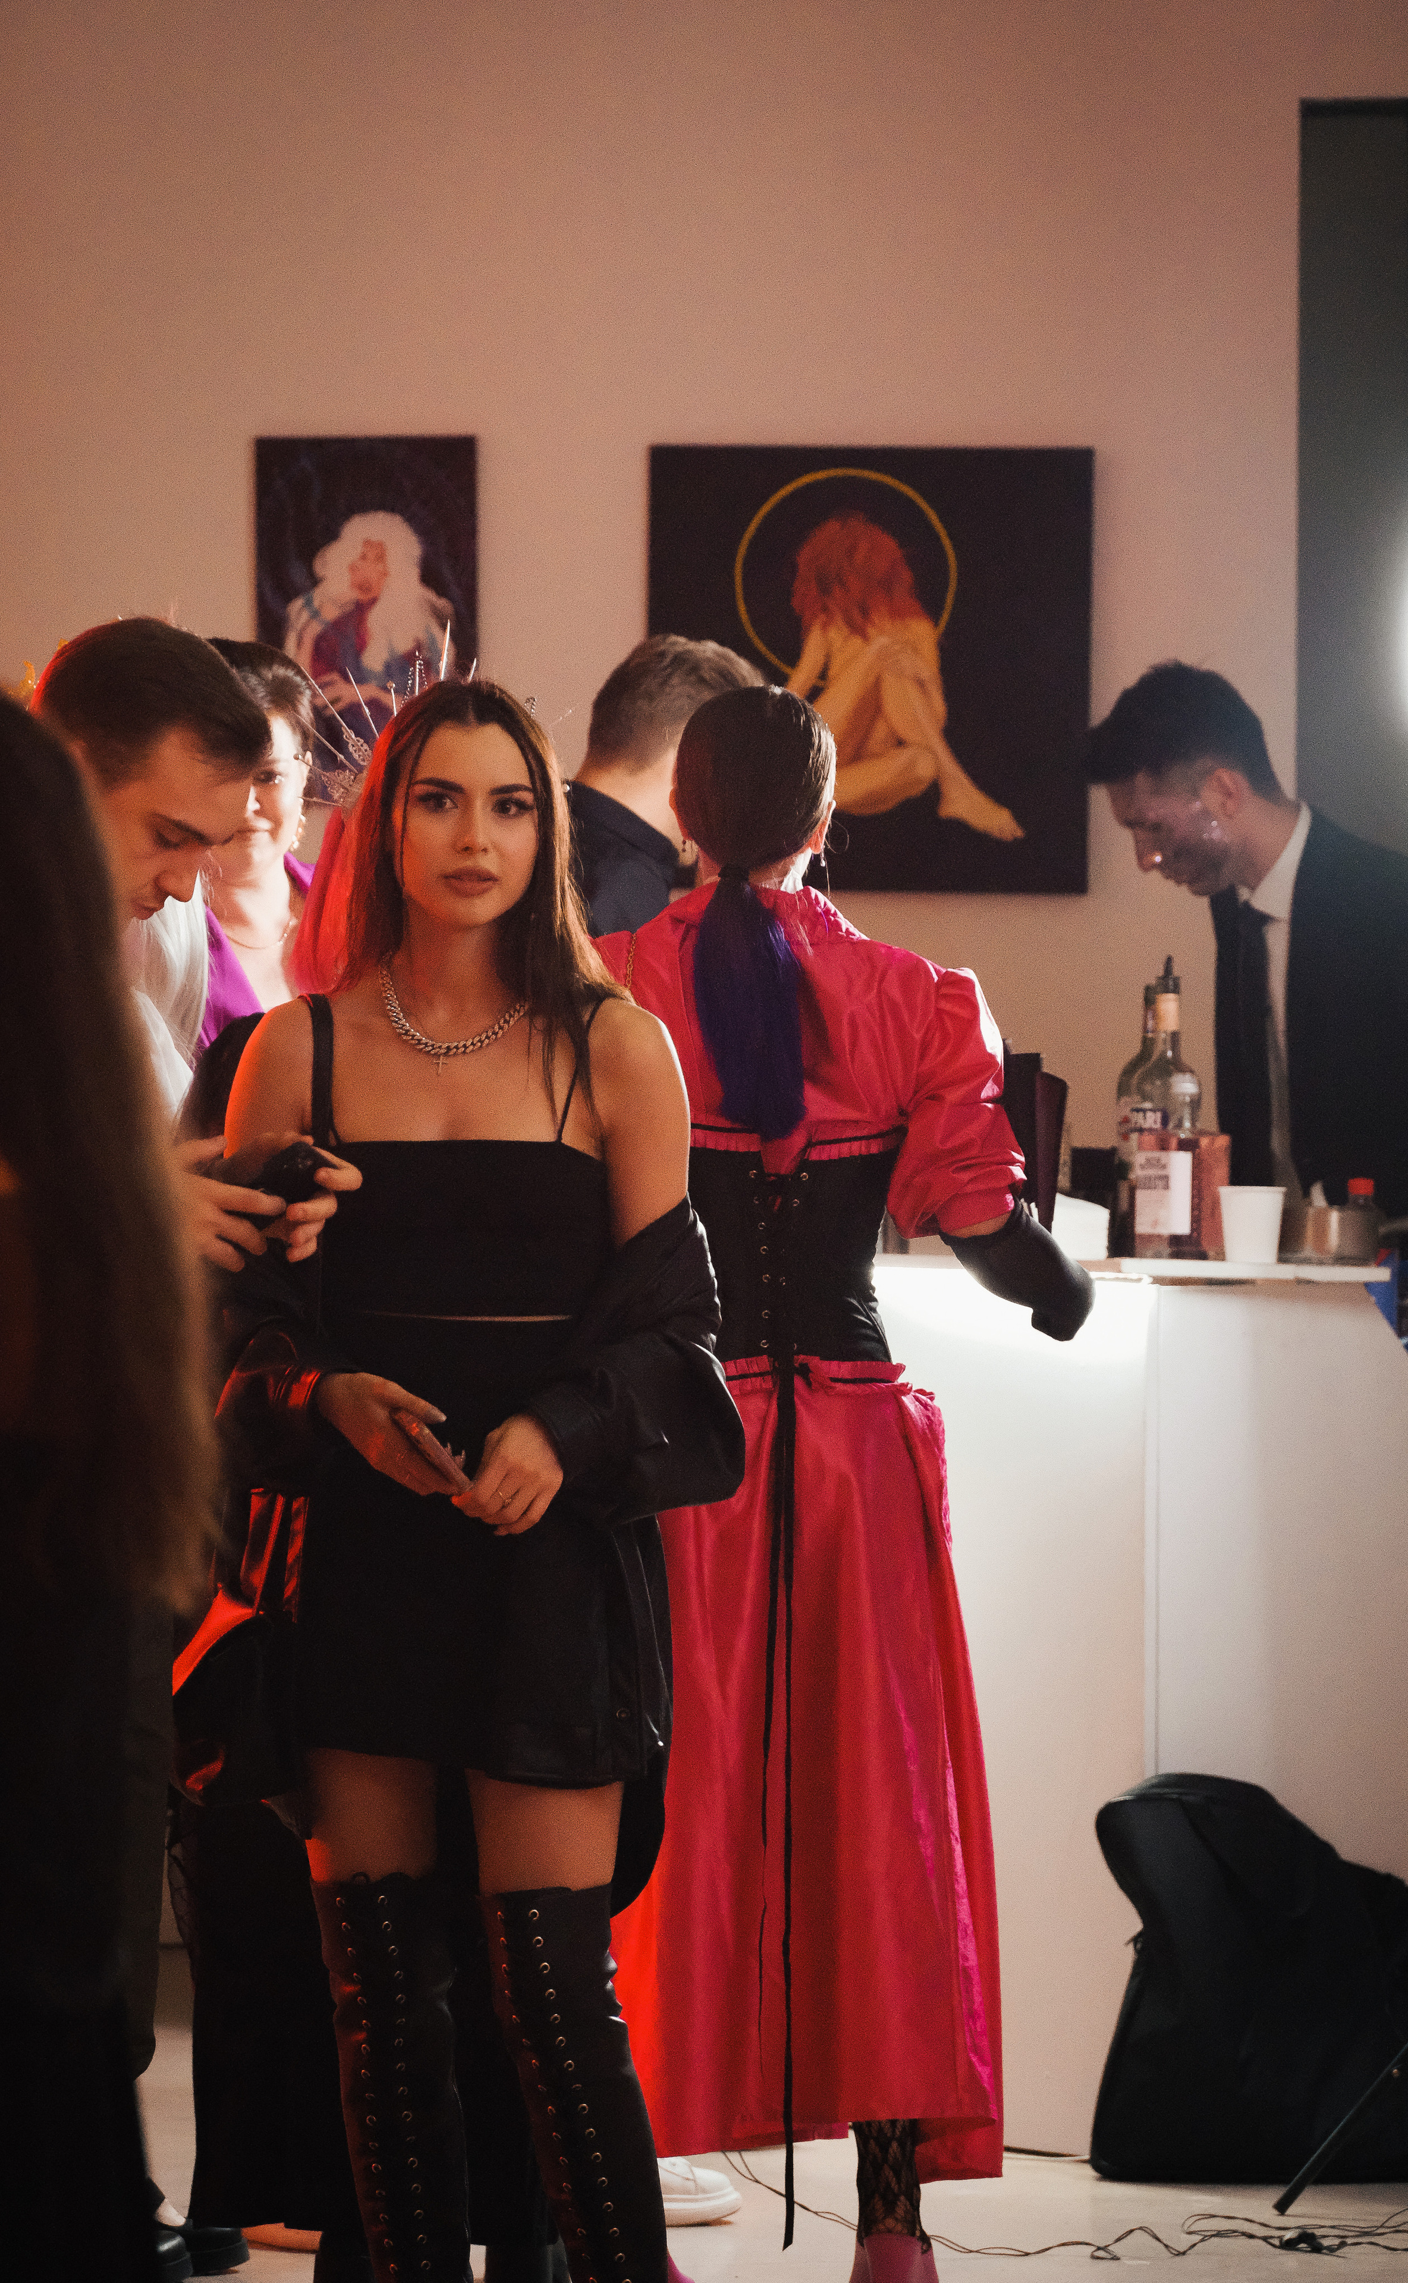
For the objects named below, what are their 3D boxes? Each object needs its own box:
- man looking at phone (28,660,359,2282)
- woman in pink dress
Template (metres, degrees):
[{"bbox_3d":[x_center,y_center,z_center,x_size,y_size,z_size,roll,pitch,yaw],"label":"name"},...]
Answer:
[{"bbox_3d":[-0.566,0.401,11.850,0.480,1.780,0.500,1,1,26],"label":"man looking at phone"},{"bbox_3d":[0.122,0.385,13.650,0.620,1.760,0.480,1,1,9],"label":"woman in pink dress"}]

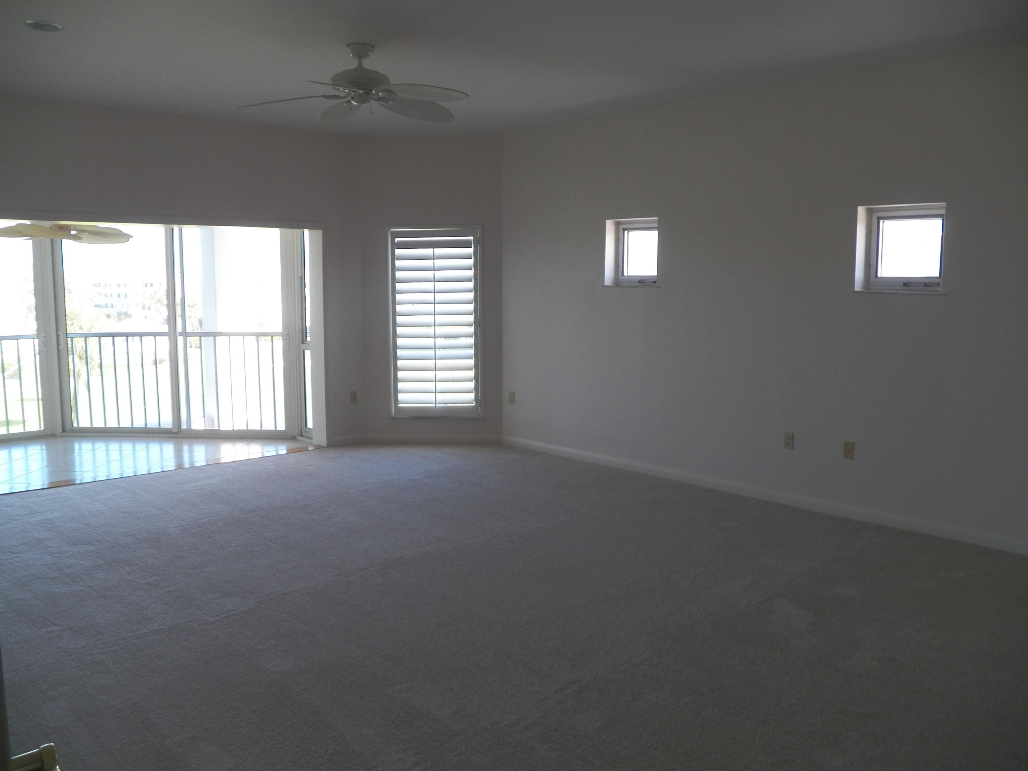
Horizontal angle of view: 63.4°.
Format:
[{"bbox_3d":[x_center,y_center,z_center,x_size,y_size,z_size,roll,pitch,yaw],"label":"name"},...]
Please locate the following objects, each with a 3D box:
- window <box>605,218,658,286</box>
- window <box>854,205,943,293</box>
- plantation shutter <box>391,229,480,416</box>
[{"bbox_3d":[0.958,-1.032,6.463,0.150,0.520,0.510,-7,11,-44],"label":"window"},{"bbox_3d":[2.359,-0.825,5.030,0.150,0.520,0.520,-7,11,-44],"label":"window"},{"bbox_3d":[-0.701,-0.558,7.507,0.790,1.690,0.070,0,8,0],"label":"plantation shutter"}]

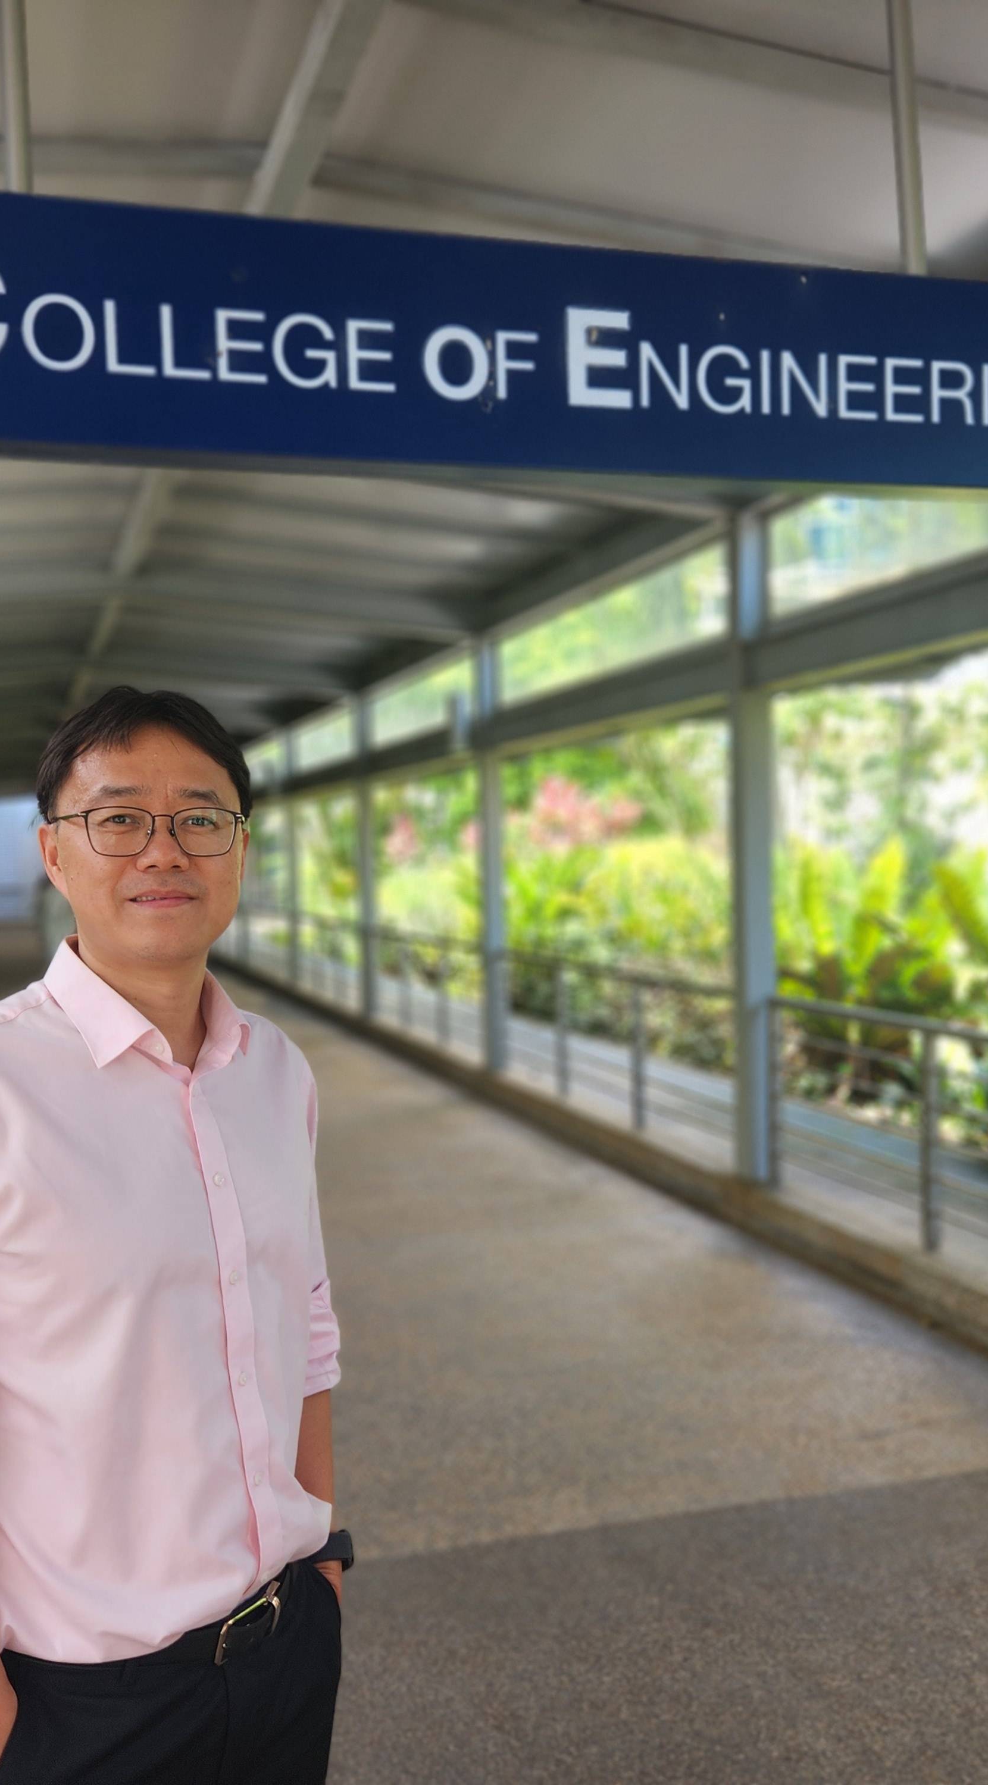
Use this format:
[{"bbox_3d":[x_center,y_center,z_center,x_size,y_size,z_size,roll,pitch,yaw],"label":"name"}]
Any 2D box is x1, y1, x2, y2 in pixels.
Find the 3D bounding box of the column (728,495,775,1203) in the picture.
[{"bbox_3d":[1.076,-0.181,6.530,0.129,2.739,0.130,-2,1,-17],"label":"column"}]

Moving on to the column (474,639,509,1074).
[{"bbox_3d":[-0.019,-0.246,10.057,0.129,2.739,0.130,-2,1,-17],"label":"column"}]

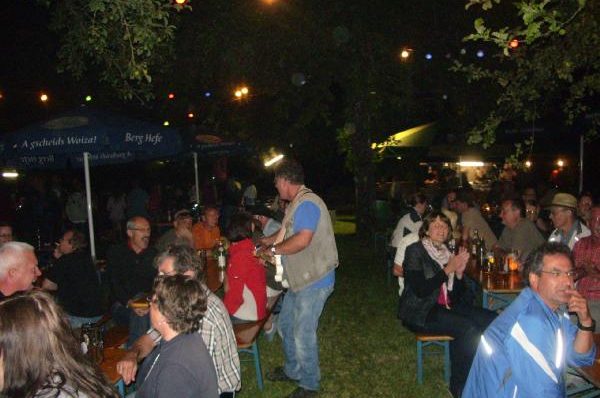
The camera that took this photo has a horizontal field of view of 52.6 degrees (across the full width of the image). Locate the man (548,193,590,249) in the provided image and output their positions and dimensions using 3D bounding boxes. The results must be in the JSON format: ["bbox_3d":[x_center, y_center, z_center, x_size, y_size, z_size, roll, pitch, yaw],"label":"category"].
[{"bbox_3d":[2.360,0.616,5.400,0.550,1.330,0.780,1,4,45],"label":"man"}]

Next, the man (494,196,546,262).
[{"bbox_3d":[1.960,0.636,5.450,0.750,1.300,0.550,-3,3,-21],"label":"man"}]

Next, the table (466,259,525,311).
[{"bbox_3d":[1.670,0.927,5.100,0.560,0.770,2.200,-1,3,9],"label":"table"}]

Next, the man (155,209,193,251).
[{"bbox_3d":[-1.080,0.742,5.350,0.750,1.280,0.550,0,3,25],"label":"man"}]

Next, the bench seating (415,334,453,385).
[{"bbox_3d":[1.070,1.095,5.100,0.260,0.470,2.200,-1,3,9],"label":"bench seating"}]

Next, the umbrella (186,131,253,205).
[{"bbox_3d":[-1.680,-0.020,10.000,2.150,2.400,2.150,-4,3,0],"label":"umbrella"}]

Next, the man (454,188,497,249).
[{"bbox_3d":[1.900,0.593,6.400,0.750,1.300,0.550,-2,3,-12],"label":"man"}]

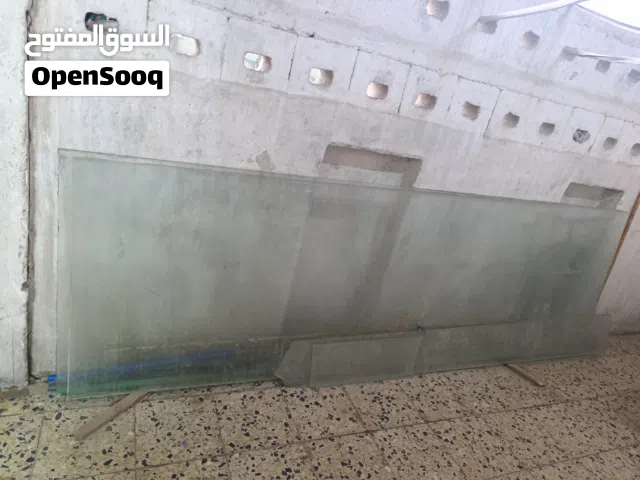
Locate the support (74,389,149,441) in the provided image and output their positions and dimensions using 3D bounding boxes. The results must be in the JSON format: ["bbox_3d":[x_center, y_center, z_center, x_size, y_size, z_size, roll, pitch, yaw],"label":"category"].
[{"bbox_3d":[-0.689,0.585,1.448,0.038,0.016,0.286,20,21,20],"label":"support"}]

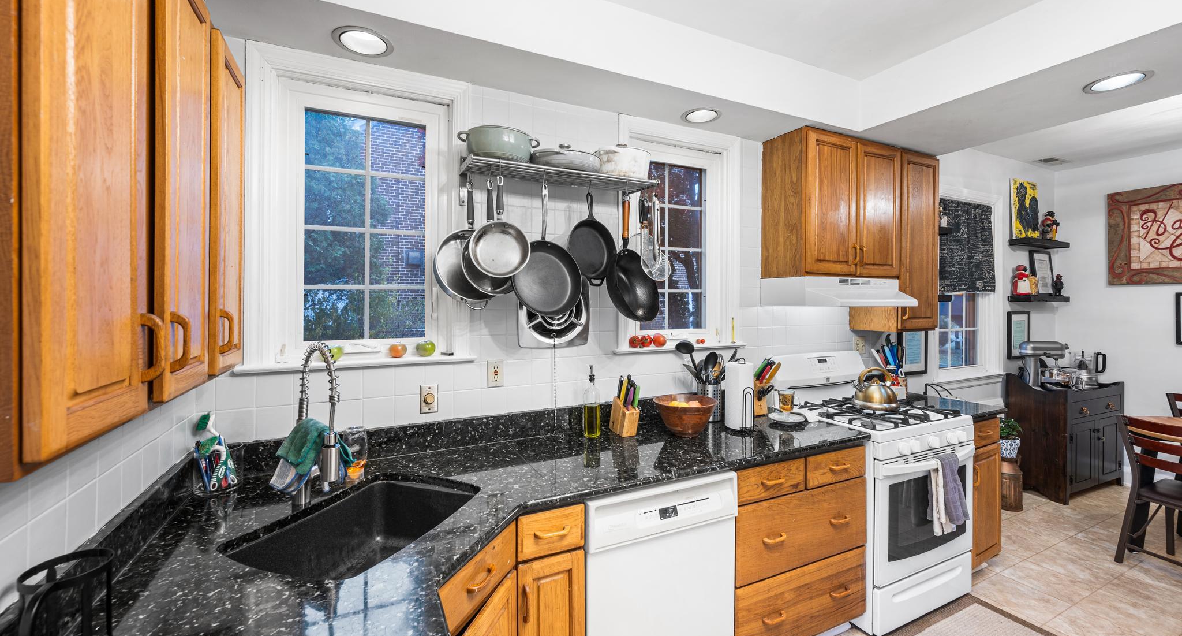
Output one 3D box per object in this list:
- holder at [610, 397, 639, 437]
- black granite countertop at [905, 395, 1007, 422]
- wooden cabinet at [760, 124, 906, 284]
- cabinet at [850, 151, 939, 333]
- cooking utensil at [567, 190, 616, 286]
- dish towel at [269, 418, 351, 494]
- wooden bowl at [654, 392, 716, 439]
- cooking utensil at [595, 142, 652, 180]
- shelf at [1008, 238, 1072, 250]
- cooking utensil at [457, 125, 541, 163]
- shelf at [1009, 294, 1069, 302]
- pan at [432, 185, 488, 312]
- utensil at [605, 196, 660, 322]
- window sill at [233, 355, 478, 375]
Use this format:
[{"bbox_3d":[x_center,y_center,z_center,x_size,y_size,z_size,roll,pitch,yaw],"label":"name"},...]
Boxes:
[{"bbox_3d":[0.152,0.436,2.046,0.067,0.153,0.180,0,1,-21],"label":"holder"},{"bbox_3d":[1.982,0.521,2.739,0.380,0.034,0.630,-1,1,-26],"label":"black granite countertop"},{"bbox_3d":[1.354,-0.588,2.558,0.770,0.743,0.300,0,1,-25],"label":"wooden cabinet"},{"bbox_3d":[1.881,-0.448,2.858,0.375,1.040,0.305,-1,1,-26],"label":"cabinet"},{"bbox_3d":[0.008,-0.332,1.964,0.240,0.385,0.050,-5,3,-26],"label":"cooking utensil"},{"bbox_3d":[-0.774,0.375,1.270,0.195,0.190,0.130,-1,1,-31],"label":"dish towel"},{"bbox_3d":[0.423,0.439,2.035,0.276,0.149,0.276,0,1,0],"label":"wooden bowl"},{"bbox_3d":[0.136,-0.668,2.009,0.245,0.180,0.300,1,1,26],"label":"cooking utensil"},{"bbox_3d":[3.777,-0.617,3.859,0.630,0.042,0.150,-1,1,-26],"label":"shelf"},{"bbox_3d":[-0.357,-0.638,1.777,0.315,0.128,0.245,0,1,-25],"label":"cooking utensil"},{"bbox_3d":[3.765,-0.155,3.860,0.640,0.042,0.150,-1,1,-26],"label":"shelf"},{"bbox_3d":[-0.462,-0.278,1.770,0.275,0.490,0.090,0,1,-26],"label":"pan"},{"bbox_3d":[0.167,-0.232,1.884,0.170,0.510,0.310,-19,1,32],"label":"utensil"},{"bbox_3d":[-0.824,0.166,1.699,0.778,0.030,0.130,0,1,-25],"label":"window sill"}]

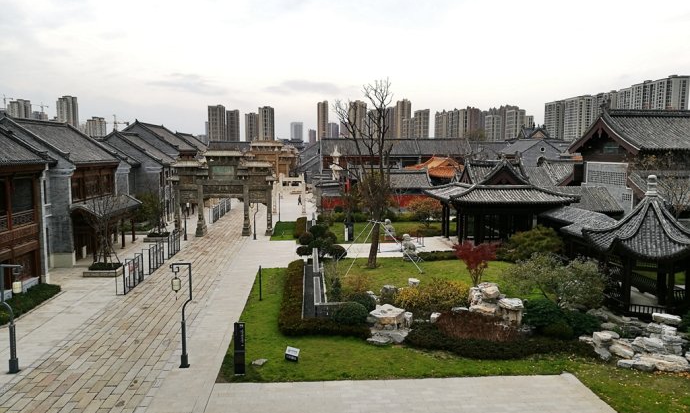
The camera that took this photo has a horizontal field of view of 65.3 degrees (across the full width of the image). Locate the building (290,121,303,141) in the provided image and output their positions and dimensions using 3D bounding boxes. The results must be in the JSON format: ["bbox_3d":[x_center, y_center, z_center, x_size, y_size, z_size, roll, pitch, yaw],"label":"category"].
[{"bbox_3d":[-129.782,-187.530,1446.641,31.000,79.900,26.000,0,6,-4],"label":"building"}]

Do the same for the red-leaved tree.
[{"bbox_3d":[7.661,3.410,31.410,2.700,2.750,2.400,0,6,-4],"label":"red-leaved tree"}]

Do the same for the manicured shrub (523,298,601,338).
[{"bbox_3d":[10.452,5.263,25.973,3.250,1.300,2.000,0,6,0],"label":"manicured shrub"}]

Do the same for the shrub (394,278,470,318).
[{"bbox_3d":[4.724,4.790,29.044,3.850,1.550,2.400,0,6,0],"label":"shrub"}]

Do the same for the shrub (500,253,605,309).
[{"bbox_3d":[10.582,3.741,27.334,5.100,2.900,4.000,0,6,-4],"label":"shrub"}]

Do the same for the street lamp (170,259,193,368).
[{"bbox_3d":[-6.589,4.343,21.552,0.840,4.300,0.400,0,6,-4],"label":"street lamp"}]

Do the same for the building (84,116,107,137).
[{"bbox_3d":[-390.271,-111.312,843.236,26.000,61.000,18.000,0,6,-4],"label":"building"}]

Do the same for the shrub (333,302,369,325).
[{"bbox_3d":[0.298,5.237,26.679,1.650,1.100,1.600,0,6,0],"label":"shrub"}]

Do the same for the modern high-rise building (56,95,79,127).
[{"bbox_3d":[-437.015,-128.955,845.984,24.000,89.500,19.000,0,6,-4],"label":"modern high-rise building"}]

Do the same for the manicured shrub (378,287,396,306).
[{"bbox_3d":[2.276,4.722,28.512,0.950,1.020,0.900,0,6,-4],"label":"manicured shrub"}]

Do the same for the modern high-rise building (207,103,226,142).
[{"bbox_3d":[-172.112,-102.305,723.409,20.000,70.000,16.000,0,6,-4],"label":"modern high-rise building"}]

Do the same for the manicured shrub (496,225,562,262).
[{"bbox_3d":[14.662,2.972,42.523,4.300,2.500,3.500,0,6,0],"label":"manicured shrub"}]

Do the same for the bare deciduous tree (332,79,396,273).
[{"bbox_3d":[1.432,-2.424,39.517,4.300,13.700,4.100,0,6,-4],"label":"bare deciduous tree"}]

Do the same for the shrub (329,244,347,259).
[{"bbox_3d":[-0.503,3.616,41.592,1.250,1.050,1.250,0,6,0],"label":"shrub"}]

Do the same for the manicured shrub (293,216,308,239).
[{"bbox_3d":[-4.445,2.135,54.547,1.150,0.660,11.000,0,6,-4],"label":"manicured shrub"}]

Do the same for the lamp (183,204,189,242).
[{"bbox_3d":[-14.327,1.161,48.840,0.800,3.800,0.400,0,6,-4],"label":"lamp"}]

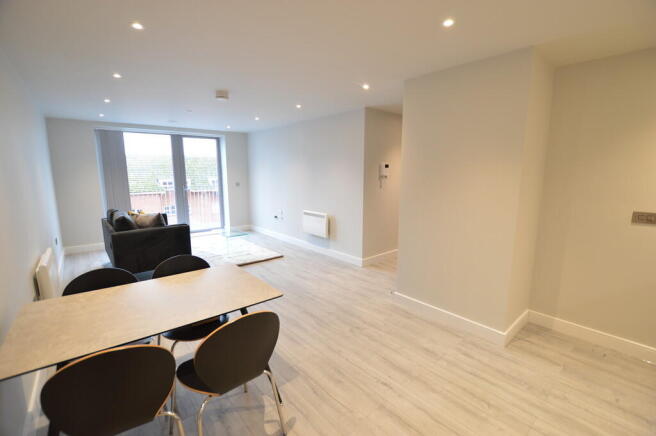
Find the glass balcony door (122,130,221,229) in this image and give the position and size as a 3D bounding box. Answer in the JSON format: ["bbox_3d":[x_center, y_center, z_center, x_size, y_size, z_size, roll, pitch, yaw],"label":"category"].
[{"bbox_3d":[-3.429,-0.732,6.273,1.920,2.230,0.100,-7,11,-37],"label":"glass balcony door"}]

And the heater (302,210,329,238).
[{"bbox_3d":[-0.197,0.115,5.081,0.095,0.430,0.690,-8,12,-41],"label":"heater"}]

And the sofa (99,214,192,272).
[{"bbox_3d":[-3.155,0.342,4.707,0.970,0.820,1.840,-8,12,-41],"label":"sofa"}]

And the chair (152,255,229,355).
[{"bbox_3d":[-0.978,0.757,2.004,0.480,0.840,0.580,-7,11,-36],"label":"chair"}]

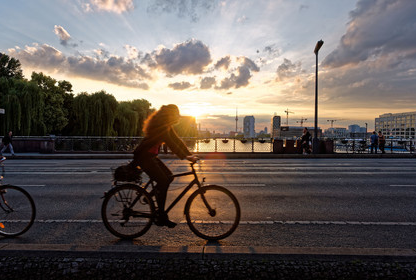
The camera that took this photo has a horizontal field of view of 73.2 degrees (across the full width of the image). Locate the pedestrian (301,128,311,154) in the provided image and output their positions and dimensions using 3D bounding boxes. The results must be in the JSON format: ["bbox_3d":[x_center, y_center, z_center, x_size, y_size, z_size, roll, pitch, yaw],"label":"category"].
[{"bbox_3d":[6.357,0.078,18.200,0.480,1.780,0.530,0,1,-30],"label":"pedestrian"}]

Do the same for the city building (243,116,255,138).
[{"bbox_3d":[103.000,-27.500,720.000,27.000,65.000,24.000,0,1,2],"label":"city building"}]

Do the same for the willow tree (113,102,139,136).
[{"bbox_3d":[-28.900,-4.600,98.000,9.300,17.000,9.300,0,1,0],"label":"willow tree"}]

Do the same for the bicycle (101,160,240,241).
[{"bbox_3d":[-0.480,0.765,3.580,1.780,1.040,0.580,0,1,2],"label":"bicycle"}]

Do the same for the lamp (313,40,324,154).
[{"bbox_3d":[7.770,-2.870,19.600,0.450,7.800,1.300,0,1,2],"label":"lamp"}]

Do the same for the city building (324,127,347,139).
[{"bbox_3d":[250.446,-12.768,550.000,42.000,22.000,32.000,0,1,23],"label":"city building"}]

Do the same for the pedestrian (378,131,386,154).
[{"bbox_3d":[12.650,0.200,20.300,0.420,1.640,0.500,0,1,15],"label":"pedestrian"}]

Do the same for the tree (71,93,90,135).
[{"bbox_3d":[-31.600,-4.100,70.000,7.000,16.000,7.500,0,1,0],"label":"tree"}]

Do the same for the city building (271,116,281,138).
[{"bbox_3d":[149.000,-23.500,625.000,19.000,57.000,21.000,0,1,2],"label":"city building"}]

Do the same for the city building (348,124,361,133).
[{"bbox_3d":[313.929,-17.143,600.000,27.000,31.000,27.000,1,1,30],"label":"city building"}]

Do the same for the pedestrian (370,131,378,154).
[{"bbox_3d":[12.235,0.191,20.600,0.550,1.680,0.380,0,1,9],"label":"pedestrian"}]

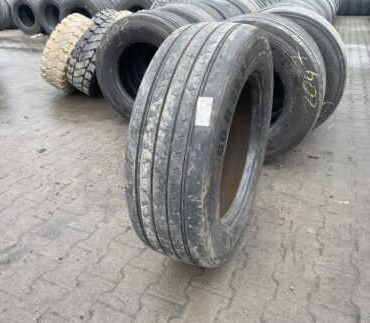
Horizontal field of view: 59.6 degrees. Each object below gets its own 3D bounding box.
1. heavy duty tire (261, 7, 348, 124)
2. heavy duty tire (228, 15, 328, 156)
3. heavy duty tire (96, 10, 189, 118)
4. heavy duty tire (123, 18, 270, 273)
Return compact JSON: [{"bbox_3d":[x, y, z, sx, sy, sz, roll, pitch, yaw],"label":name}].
[{"bbox_3d":[0.671,-0.621,2.399,0.955,0.955,0.297,10,29,21],"label":"heavy duty tire"},{"bbox_3d":[0.427,-0.465,2.132,0.929,0.929,0.312,11,31,23],"label":"heavy duty tire"},{"bbox_3d":[-0.264,-0.712,2.644,0.935,0.935,0.310,9,30,20],"label":"heavy duty tire"},{"bbox_3d":[0.121,-0.060,1.329,0.303,0.942,0.942,11,29,22],"label":"heavy duty tire"}]

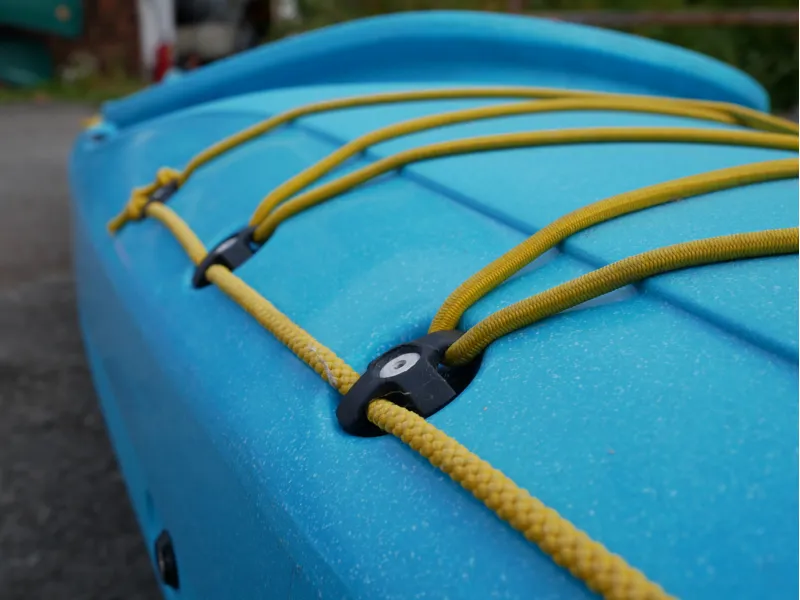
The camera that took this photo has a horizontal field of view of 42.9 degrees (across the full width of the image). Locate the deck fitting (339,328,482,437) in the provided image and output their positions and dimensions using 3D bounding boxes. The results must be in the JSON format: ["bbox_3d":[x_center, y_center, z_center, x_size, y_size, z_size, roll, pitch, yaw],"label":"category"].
[{"bbox_3d":[0.002,0.019,0.248,0.038,0.011,0.028,-29,18,-7],"label":"deck fitting"}]

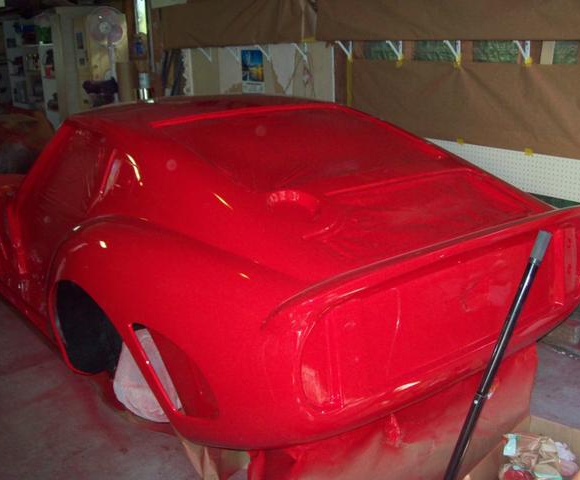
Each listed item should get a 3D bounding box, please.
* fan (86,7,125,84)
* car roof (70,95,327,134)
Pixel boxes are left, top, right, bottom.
[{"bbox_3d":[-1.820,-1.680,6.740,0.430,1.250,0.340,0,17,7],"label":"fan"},{"bbox_3d":[-0.372,-0.579,2.899,1.050,0.150,0.800,-14,21,-34],"label":"car roof"}]

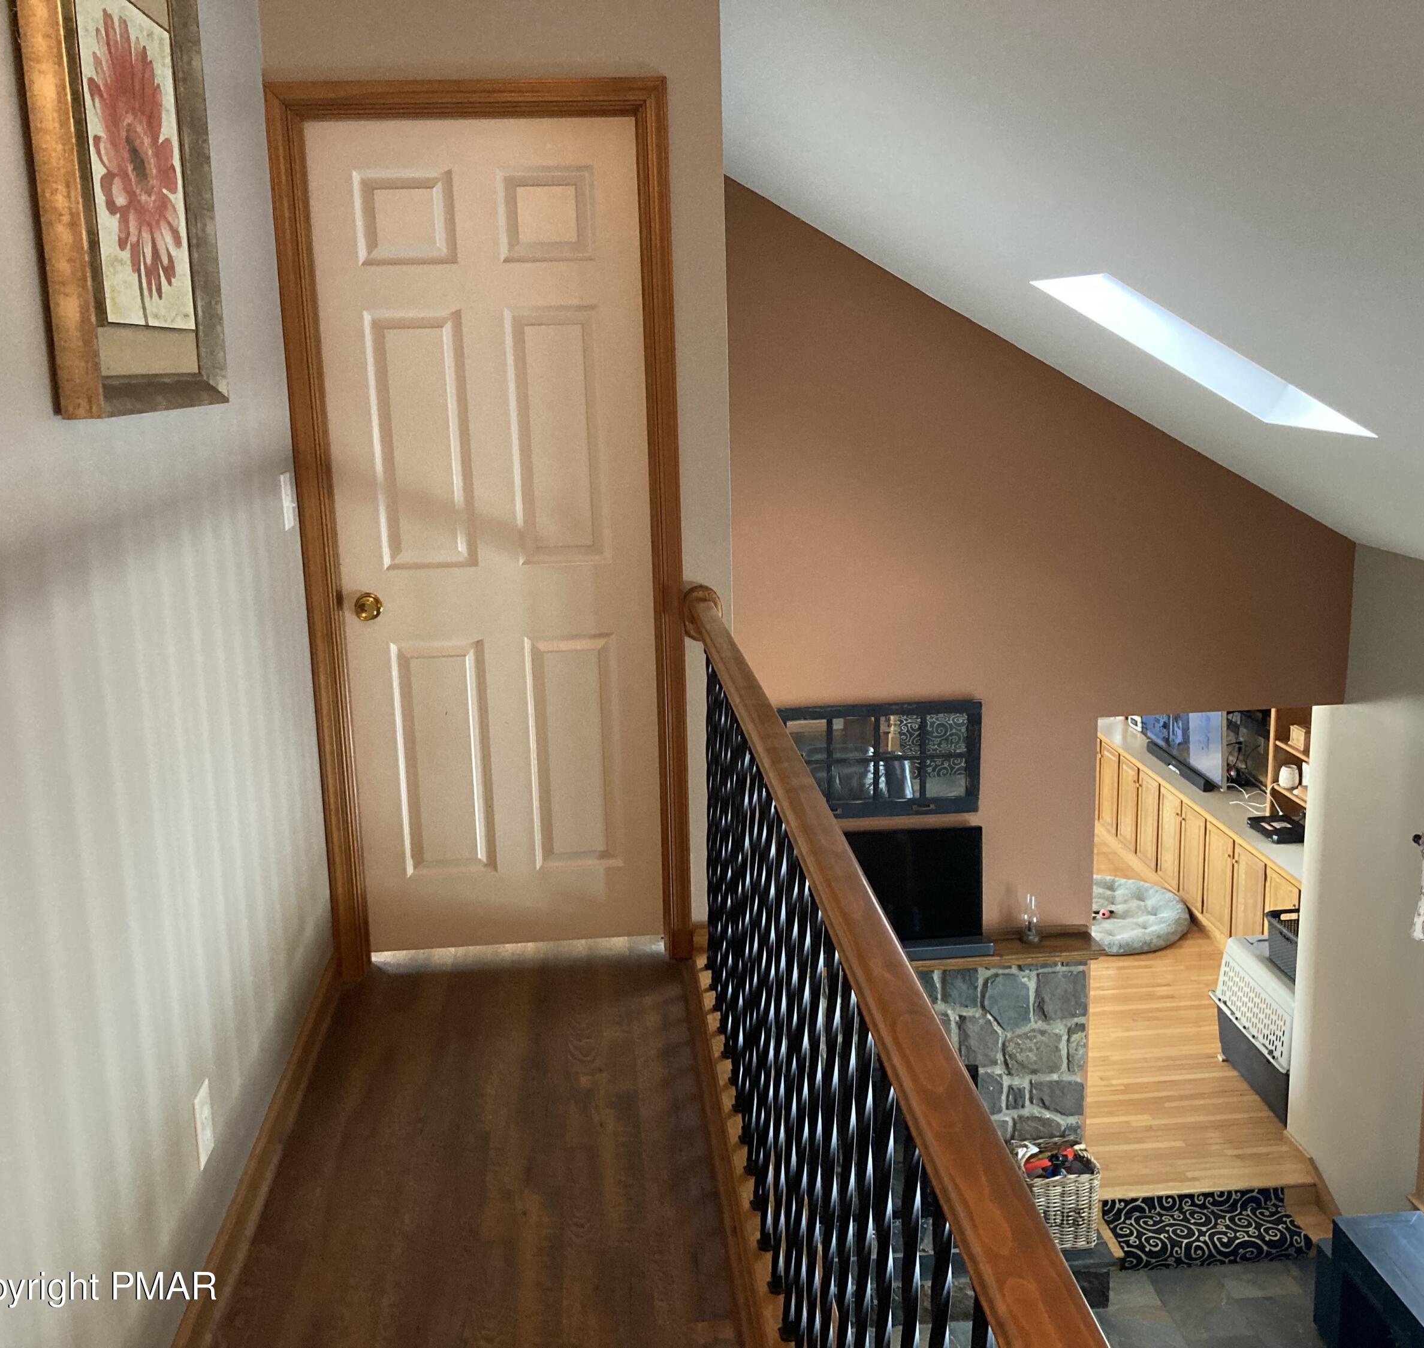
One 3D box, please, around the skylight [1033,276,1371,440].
[{"bbox_3d":[1.551,-1.054,4.602,0.980,0.120,0.620,28,8,-9],"label":"skylight"}]

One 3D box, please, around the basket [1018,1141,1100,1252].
[{"bbox_3d":[1.553,2.374,6.621,0.360,0.385,0.315,-2,11,-4],"label":"basket"}]

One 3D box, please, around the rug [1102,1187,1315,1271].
[{"bbox_3d":[2.332,2.632,6.881,0.910,0.215,0.300,-2,11,-4],"label":"rug"}]

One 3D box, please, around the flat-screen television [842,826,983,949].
[{"bbox_3d":[0.720,0.958,6.421,0.960,0.555,0.070,-2,11,-4],"label":"flat-screen television"}]

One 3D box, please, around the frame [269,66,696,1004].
[{"bbox_3d":[-0.522,-0.301,3.523,0.895,2.130,0.120,-2,11,-4],"label":"frame"}]

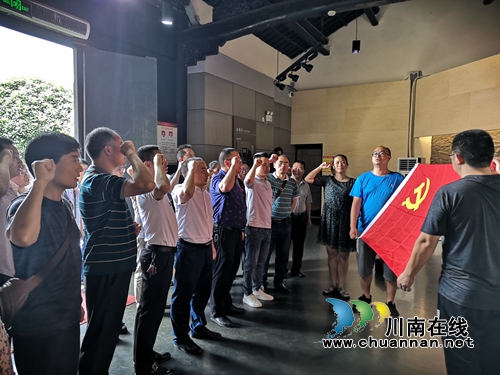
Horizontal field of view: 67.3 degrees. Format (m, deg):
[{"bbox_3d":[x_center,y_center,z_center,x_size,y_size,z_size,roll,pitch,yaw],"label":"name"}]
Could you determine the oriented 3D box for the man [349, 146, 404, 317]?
[{"bbox_3d":[1.392,0.443,4.066,0.600,1.758,0.420,1,2,20],"label":"man"}]

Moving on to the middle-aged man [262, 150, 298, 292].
[{"bbox_3d":[0.387,0.444,4.732,0.500,1.703,0.370,-1,2,-13],"label":"middle-aged man"}]

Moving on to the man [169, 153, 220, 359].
[{"bbox_3d":[-0.469,0.550,3.230,0.400,1.612,0.530,1,3,25],"label":"man"}]

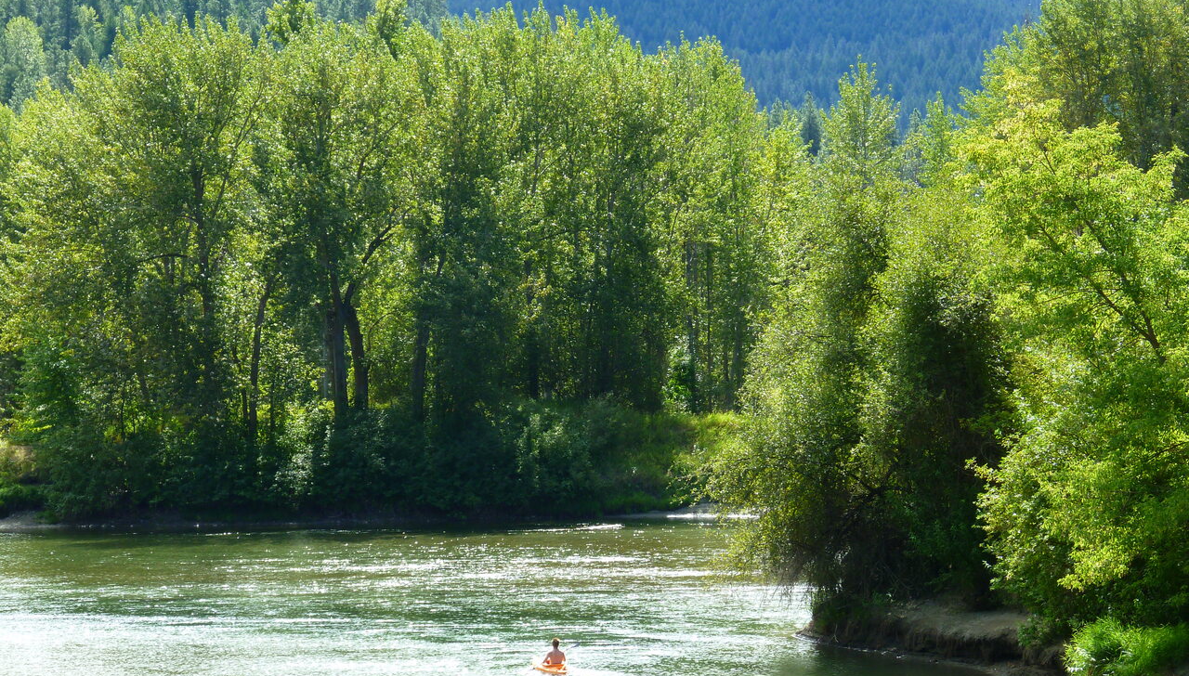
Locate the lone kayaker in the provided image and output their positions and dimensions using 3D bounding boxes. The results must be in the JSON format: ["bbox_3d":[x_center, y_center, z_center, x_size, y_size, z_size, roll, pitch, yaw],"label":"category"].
[{"bbox_3d":[-1.064,8.119,85.400,0.600,0.870,1.020,0,0,-18],"label":"lone kayaker"}]

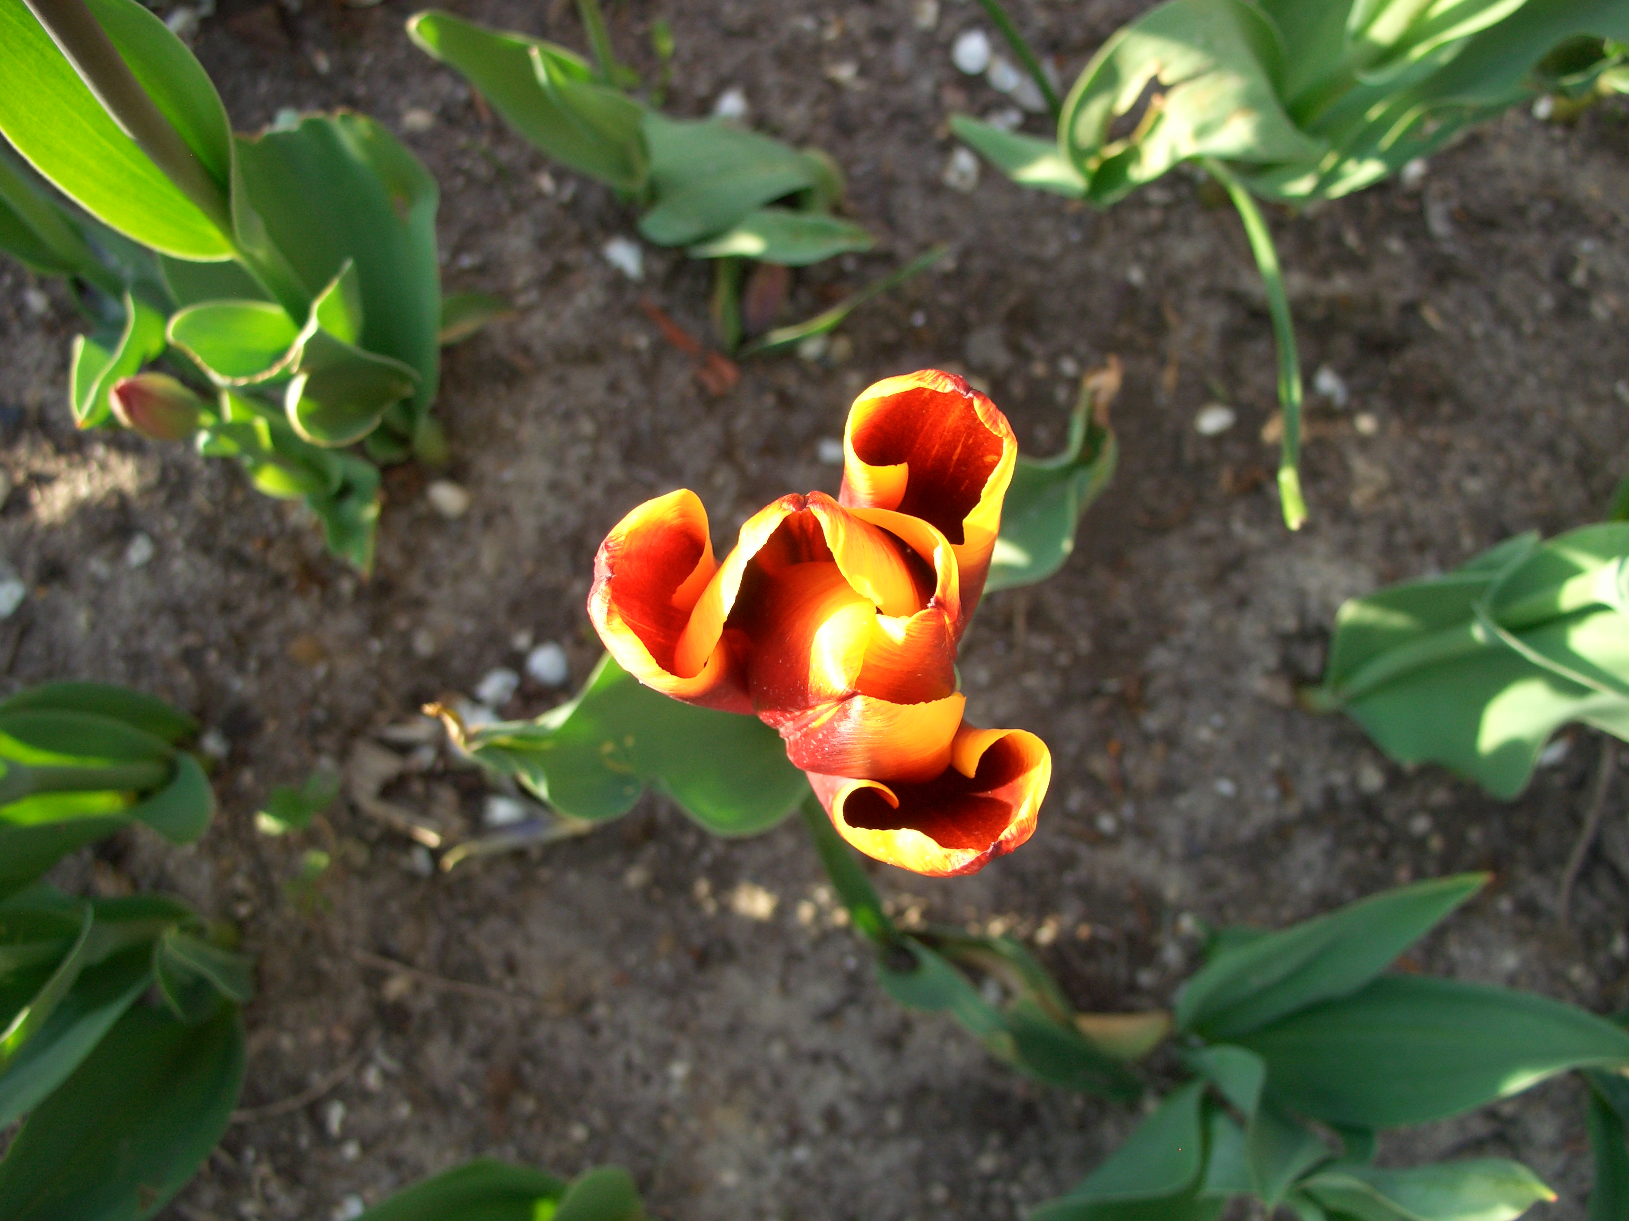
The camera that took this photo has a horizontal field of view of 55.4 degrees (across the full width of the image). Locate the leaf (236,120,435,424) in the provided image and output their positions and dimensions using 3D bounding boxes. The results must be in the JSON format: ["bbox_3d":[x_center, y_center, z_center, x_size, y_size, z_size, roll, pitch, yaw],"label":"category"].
[{"bbox_3d":[-0.186,-0.130,0.605,0.070,0.160,0.038,4,62,-7],"label":"leaf"}]

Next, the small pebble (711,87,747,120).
[{"bbox_3d":[-0.041,-0.245,0.750,0.015,0.010,0.017,-6,80,-2],"label":"small pebble"}]

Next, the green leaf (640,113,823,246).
[{"bbox_3d":[-0.035,-0.181,0.651,0.072,0.035,0.052,-12,76,-1],"label":"green leaf"}]

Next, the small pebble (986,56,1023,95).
[{"bbox_3d":[0.092,-0.260,0.754,0.016,0.011,0.019,-22,81,-4],"label":"small pebble"}]

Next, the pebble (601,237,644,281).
[{"bbox_3d":[-0.088,-0.161,0.712,0.021,0.010,0.013,43,81,12],"label":"pebble"}]

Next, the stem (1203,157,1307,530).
[{"bbox_3d":[0.182,-0.111,0.640,0.022,0.020,0.162,-9,76,-2],"label":"stem"}]

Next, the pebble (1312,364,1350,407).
[{"bbox_3d":[0.242,-0.105,0.728,0.012,0.010,0.021,-41,83,-7],"label":"pebble"}]

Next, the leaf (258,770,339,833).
[{"bbox_3d":[-0.216,0.080,0.647,0.035,0.016,0.024,-33,77,-6],"label":"leaf"}]

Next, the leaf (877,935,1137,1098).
[{"bbox_3d":[0.075,0.159,0.607,0.112,0.038,0.040,27,78,9],"label":"leaf"}]

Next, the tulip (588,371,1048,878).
[{"bbox_3d":[0.000,0.004,0.335,0.092,0.065,0.095,0,74,-2],"label":"tulip"}]

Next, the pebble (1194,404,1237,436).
[{"bbox_3d":[0.176,-0.083,0.681,0.018,0.009,0.013,-6,76,1],"label":"pebble"}]

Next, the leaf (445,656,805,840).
[{"bbox_3d":[-0.055,0.041,0.500,0.120,0.045,0.062,-5,75,8],"label":"leaf"}]

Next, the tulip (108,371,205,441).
[{"bbox_3d":[-0.227,-0.070,0.535,0.021,0.038,0.021,0,87,16],"label":"tulip"}]

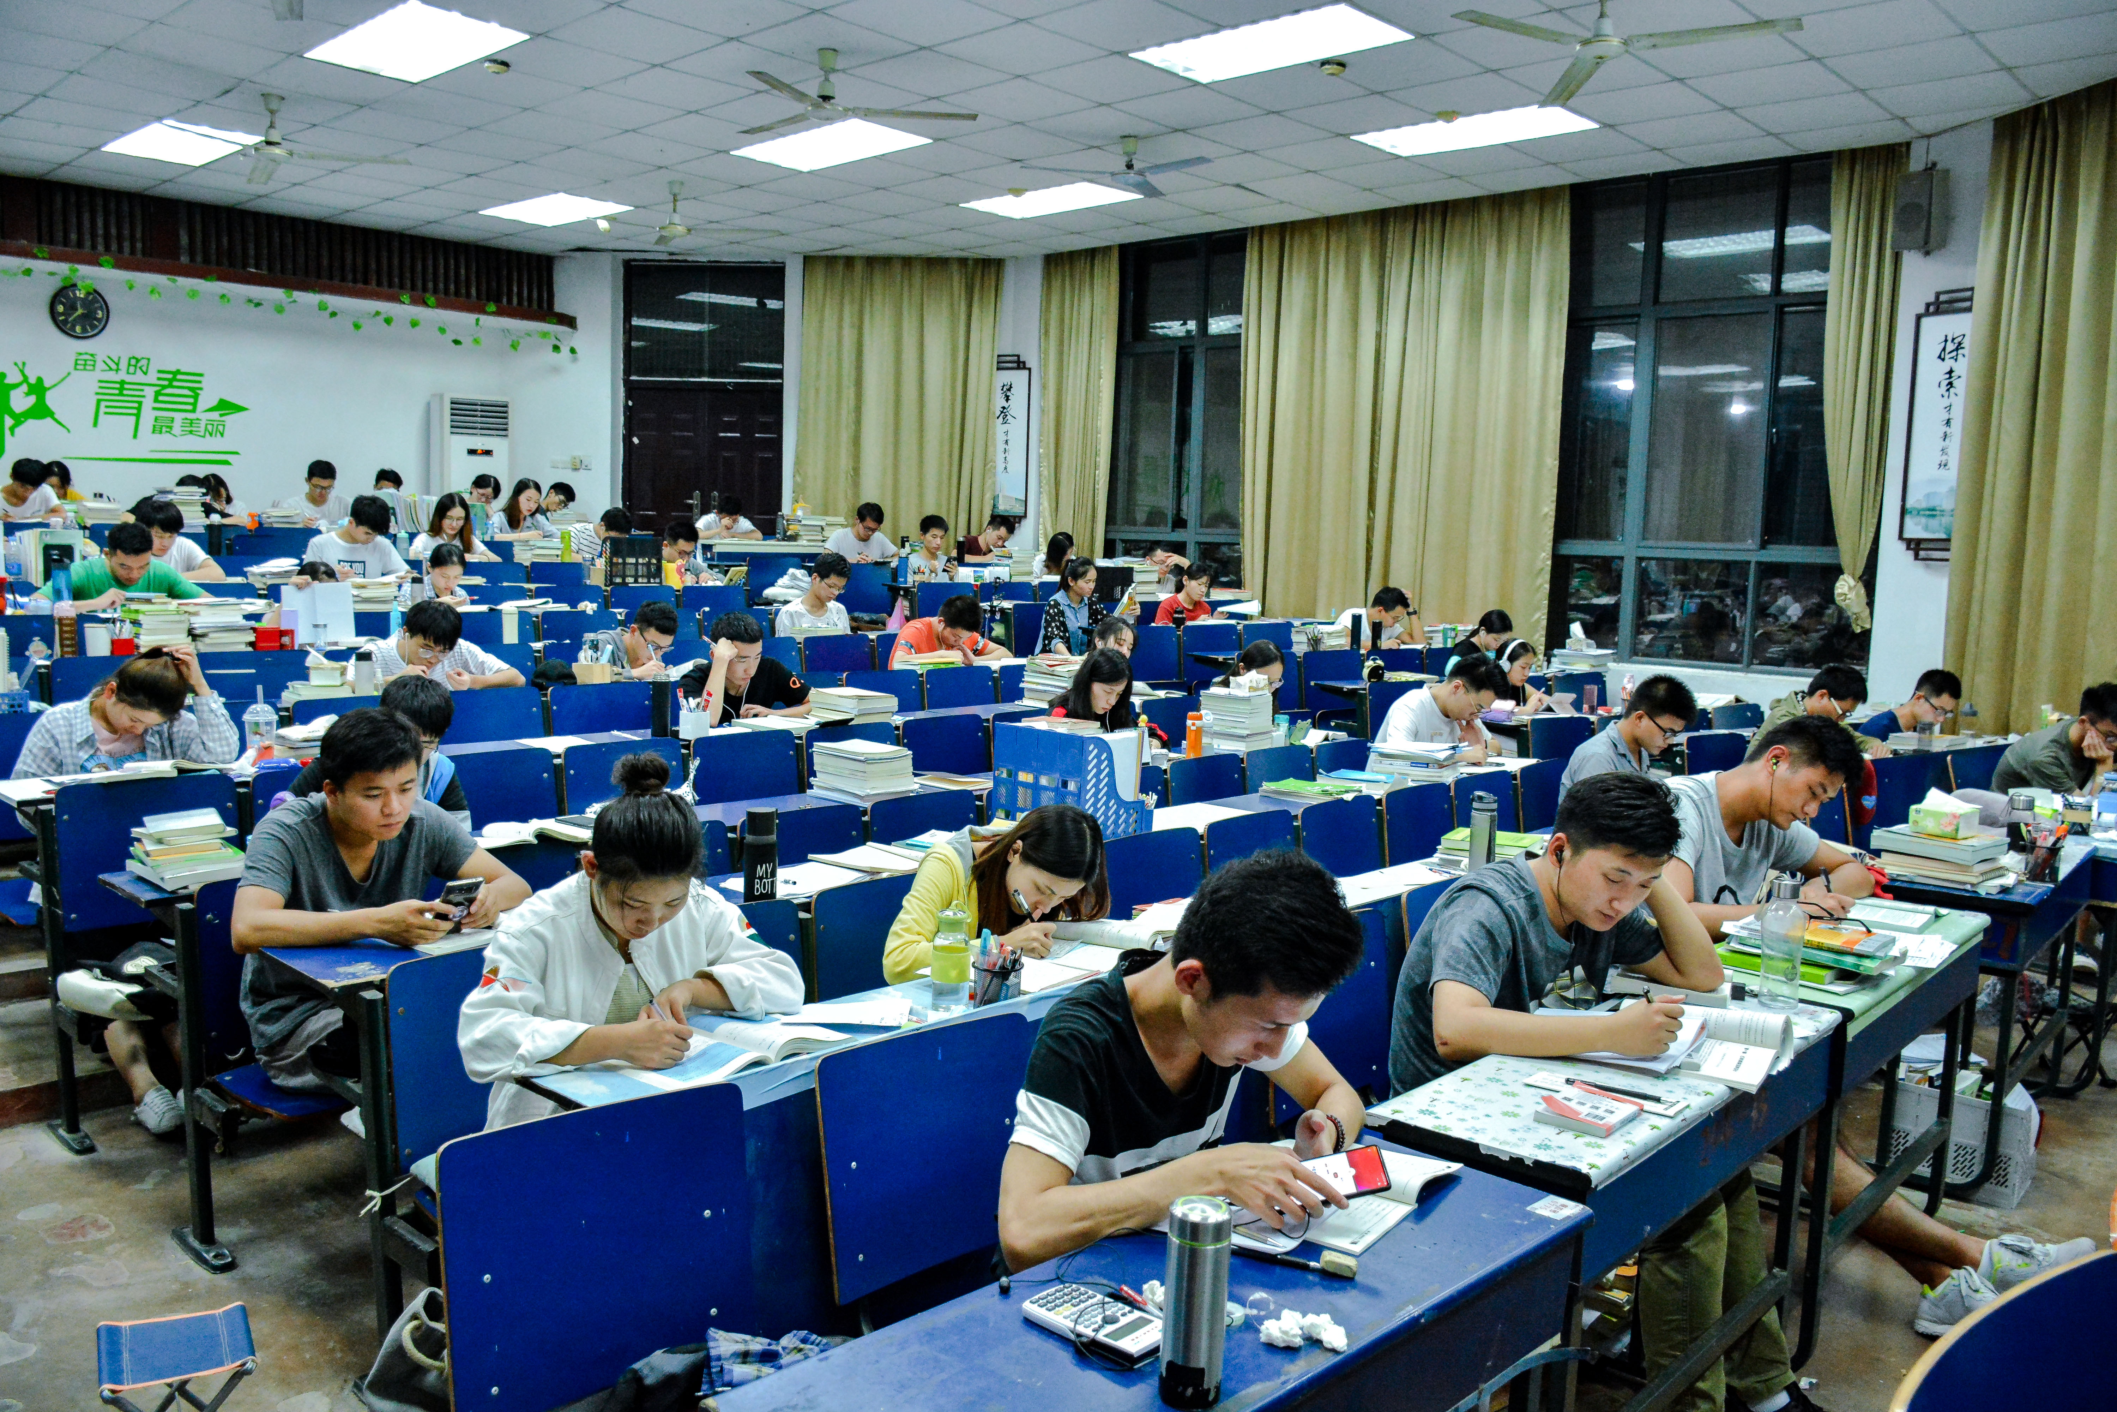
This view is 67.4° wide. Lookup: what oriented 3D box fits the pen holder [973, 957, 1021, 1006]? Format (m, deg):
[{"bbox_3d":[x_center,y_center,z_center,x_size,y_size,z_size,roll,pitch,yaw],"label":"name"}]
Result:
[{"bbox_3d":[-0.105,0.495,2.760,0.088,0.092,0.088,1,6,0],"label":"pen holder"}]

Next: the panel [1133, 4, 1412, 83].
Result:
[{"bbox_3d":[0.913,-2.897,6.902,1.190,0.090,0.600,7,8,43],"label":"panel"}]

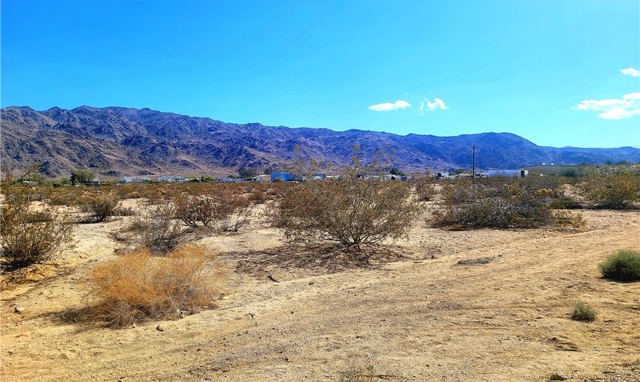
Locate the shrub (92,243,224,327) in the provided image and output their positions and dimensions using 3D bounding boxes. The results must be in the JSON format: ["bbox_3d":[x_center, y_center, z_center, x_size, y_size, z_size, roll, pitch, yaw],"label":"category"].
[{"bbox_3d":[-1.945,1.054,5.684,1.500,0.750,1.200,0,2,0],"label":"shrub"}]

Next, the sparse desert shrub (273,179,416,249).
[{"bbox_3d":[0.556,0.446,10.918,3.150,1.650,2.700,0,2,0],"label":"sparse desert shrub"}]

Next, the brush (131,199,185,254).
[{"bbox_3d":[-3.302,0.779,9.828,1.200,1.050,1.050,0,2,0],"label":"brush"}]

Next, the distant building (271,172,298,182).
[{"bbox_3d":[-11.384,-4.523,149.932,8.200,3.200,7.000,0,2,0],"label":"distant building"}]

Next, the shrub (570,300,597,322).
[{"bbox_3d":[2.929,1.330,5.343,0.290,0.220,0.270,0,2,0],"label":"shrub"}]

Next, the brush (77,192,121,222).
[{"bbox_3d":[-7.718,0.568,16.825,1.450,1.050,1.300,0,2,0],"label":"brush"}]

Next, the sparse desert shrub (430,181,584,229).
[{"bbox_3d":[5.975,0.388,15.319,4.700,1.500,2.800,0,2,0],"label":"sparse desert shrub"}]

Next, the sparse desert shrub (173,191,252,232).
[{"bbox_3d":[-3.226,0.590,14.424,2.350,1.150,1.800,0,2,0],"label":"sparse desert shrub"}]

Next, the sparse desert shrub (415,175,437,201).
[{"bbox_3d":[6.806,-0.135,31.010,1.500,1.600,1.400,0,2,0],"label":"sparse desert shrub"}]

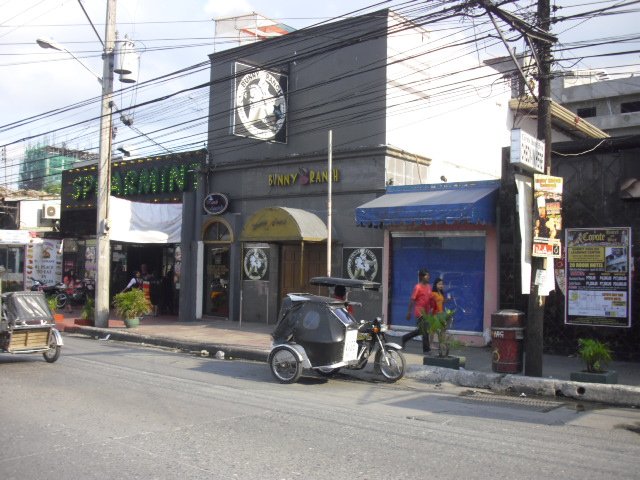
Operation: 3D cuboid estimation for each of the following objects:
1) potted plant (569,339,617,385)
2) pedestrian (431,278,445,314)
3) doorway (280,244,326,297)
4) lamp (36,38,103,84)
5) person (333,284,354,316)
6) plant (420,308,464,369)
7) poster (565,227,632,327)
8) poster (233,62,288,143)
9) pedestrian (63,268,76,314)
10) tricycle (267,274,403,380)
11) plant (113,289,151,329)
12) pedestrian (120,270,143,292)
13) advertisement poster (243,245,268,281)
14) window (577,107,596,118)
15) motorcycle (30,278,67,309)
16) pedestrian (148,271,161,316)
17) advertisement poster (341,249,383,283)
[{"bbox_3d":[4.186,1.790,10.589,0.560,0.640,0.540,-1,-3,38],"label":"potted plant"},{"bbox_3d":[2.441,1.520,14.594,0.360,1.490,0.430,-1,-3,38],"label":"pedestrian"},{"bbox_3d":[-0.474,1.244,18.662,1.740,2.300,0.150,-1,-3,38],"label":"doorway"},{"bbox_3d":[-6.176,-4.446,17.559,0.300,0.600,1.950,-1,-3,38],"label":"lamp"},{"bbox_3d":[0.500,1.420,11.650,0.750,1.300,0.520,-1,-3,39],"label":"person"},{"bbox_3d":[2.092,1.667,11.952,0.700,0.930,0.550,-1,-3,38],"label":"plant"},{"bbox_3d":[5.335,0.714,13.526,1.240,1.880,0.040,-1,-3,38],"label":"poster"},{"bbox_3d":[-1.574,-3.618,18.810,1.800,1.850,0.100,3,-3,-42],"label":"poster"},{"bbox_3d":[-8.610,1.694,24.235,0.340,1.540,0.450,0,-3,30],"label":"pedestrian"},{"bbox_3d":[0.247,1.443,11.376,2.080,1.660,1.650,-1,-3,38],"label":"tricycle"},{"bbox_3d":[-4.728,1.708,17.650,0.970,1.000,0.930,1,-2,0],"label":"plant"},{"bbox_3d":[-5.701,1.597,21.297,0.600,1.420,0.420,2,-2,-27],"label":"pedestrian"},{"bbox_3d":[-1.799,0.692,19.850,1.020,0.940,0.050,-1,-3,39],"label":"advertisement poster"},{"bbox_3d":[17.107,-8.140,45.000,1.200,0.600,0.150,-1,-3,39],"label":"window"},{"bbox_3d":[-10.029,1.966,25.389,0.680,1.060,1.880,-1,-3,38],"label":"motorcycle"},{"bbox_3d":[-5.136,1.608,21.798,0.450,1.460,0.320,0,-2,18],"label":"pedestrian"},{"bbox_3d":[1.072,0.669,17.549,1.220,0.950,0.050,-1,-3,39],"label":"advertisement poster"}]

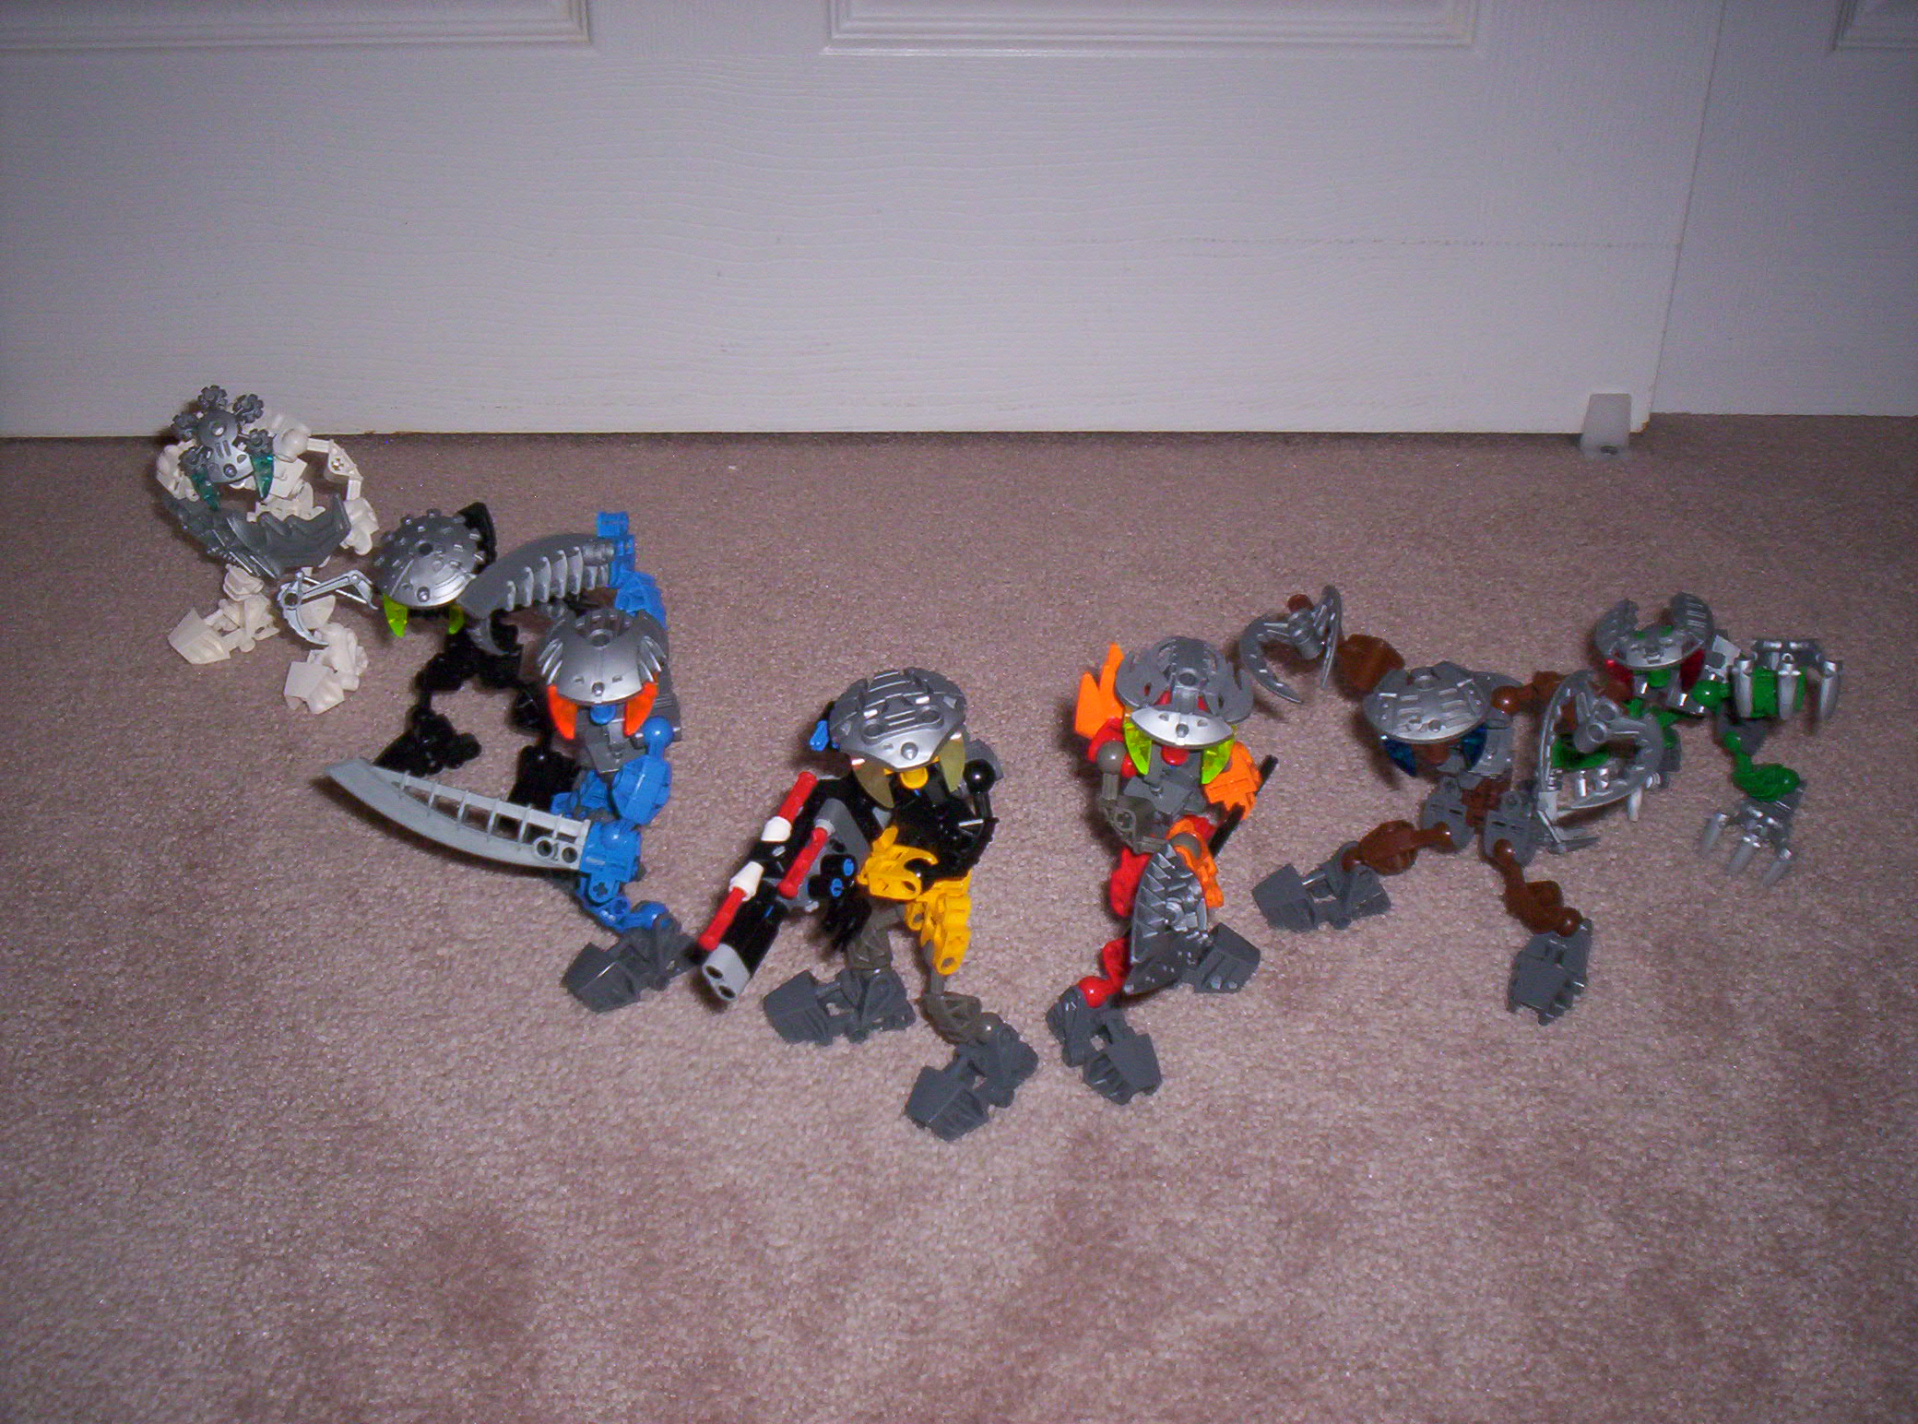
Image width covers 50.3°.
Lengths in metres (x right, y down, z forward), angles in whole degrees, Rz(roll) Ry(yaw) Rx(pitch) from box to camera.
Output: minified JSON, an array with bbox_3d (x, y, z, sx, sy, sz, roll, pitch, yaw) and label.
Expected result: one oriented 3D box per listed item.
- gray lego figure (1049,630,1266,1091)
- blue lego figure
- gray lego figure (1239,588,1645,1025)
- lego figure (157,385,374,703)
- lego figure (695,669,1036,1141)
[{"bbox_3d":[0.067,0.043,0.644,0.078,0.128,0.090,-2,27,-4],"label":"gray lego figure"},{"bbox_3d":[-0.150,0.015,0.684,0.121,0.142,0.098,1,27,2],"label":"blue lego figure"},{"bbox_3d":[0.162,0.024,0.702,0.135,0.111,0.117,5,27,9],"label":"gray lego figure"},{"bbox_3d":[-0.295,-0.072,0.860,0.108,0.138,0.112,-6,28,-11],"label":"lego figure"},{"bbox_3d":[-0.030,0.051,0.639,0.113,0.118,0.104,3,27,5],"label":"lego figure"}]

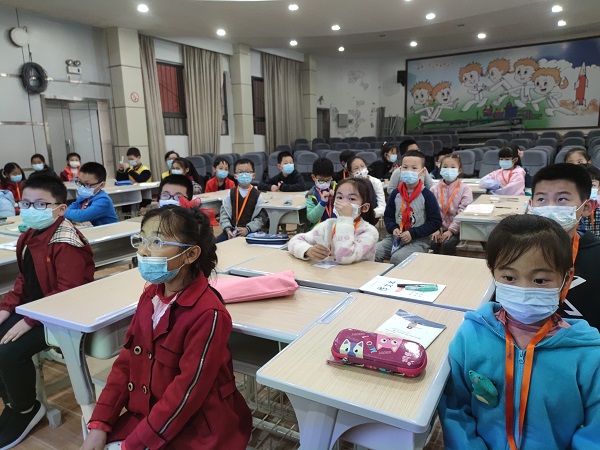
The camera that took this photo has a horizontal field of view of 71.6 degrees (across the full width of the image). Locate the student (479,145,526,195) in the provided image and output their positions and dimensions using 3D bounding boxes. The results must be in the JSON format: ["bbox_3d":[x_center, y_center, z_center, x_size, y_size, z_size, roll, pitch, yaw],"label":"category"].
[{"bbox_3d":[1.991,-0.171,4.013,0.450,1.130,0.600,4,13,23],"label":"student"}]

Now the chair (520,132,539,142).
[{"bbox_3d":[5.915,-1.893,10.814,0.540,0.960,0.580,6,14,32],"label":"chair"}]

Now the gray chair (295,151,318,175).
[{"bbox_3d":[0.123,-0.844,7.975,0.540,1.065,0.620,1,12,12],"label":"gray chair"}]

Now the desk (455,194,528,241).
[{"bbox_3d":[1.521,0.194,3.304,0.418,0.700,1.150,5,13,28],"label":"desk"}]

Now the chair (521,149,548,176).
[{"bbox_3d":[3.558,-0.658,6.400,0.540,0.960,0.580,7,14,34],"label":"chair"}]

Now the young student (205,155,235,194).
[{"bbox_3d":[-0.771,-0.121,4.256,0.430,1.110,0.600,-3,12,-6],"label":"young student"}]

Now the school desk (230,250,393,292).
[{"bbox_3d":[0.070,0.540,1.935,0.610,0.720,0.410,5,13,26],"label":"school desk"}]

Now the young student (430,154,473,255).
[{"bbox_3d":[1.087,0.069,3.095,0.390,1.155,0.600,3,12,20],"label":"young student"}]

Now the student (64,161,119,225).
[{"bbox_3d":[-1.378,0.118,2.817,0.540,1.060,0.420,-12,15,-41],"label":"student"}]

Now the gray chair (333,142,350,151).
[{"bbox_3d":[1.152,-1.712,11.199,0.540,0.960,0.580,-2,12,-6],"label":"gray chair"}]

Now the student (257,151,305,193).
[{"bbox_3d":[-0.140,-0.224,4.359,0.460,1.060,0.540,-1,12,0],"label":"student"}]

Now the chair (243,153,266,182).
[{"bbox_3d":[-0.986,-0.860,8.169,0.540,1.059,0.620,1,11,8],"label":"chair"}]

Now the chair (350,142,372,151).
[{"bbox_3d":[1.618,-1.670,11.184,0.540,1.030,0.620,2,12,16],"label":"chair"}]

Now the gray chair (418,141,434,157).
[{"bbox_3d":[3.273,-1.706,10.902,0.540,0.960,0.580,2,12,15],"label":"gray chair"}]

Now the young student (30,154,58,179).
[{"bbox_3d":[-3.025,-0.308,5.000,0.410,1.060,0.500,-4,12,-15],"label":"young student"}]

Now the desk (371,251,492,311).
[{"bbox_3d":[0.583,0.544,1.768,0.410,0.700,0.610,6,14,33],"label":"desk"}]

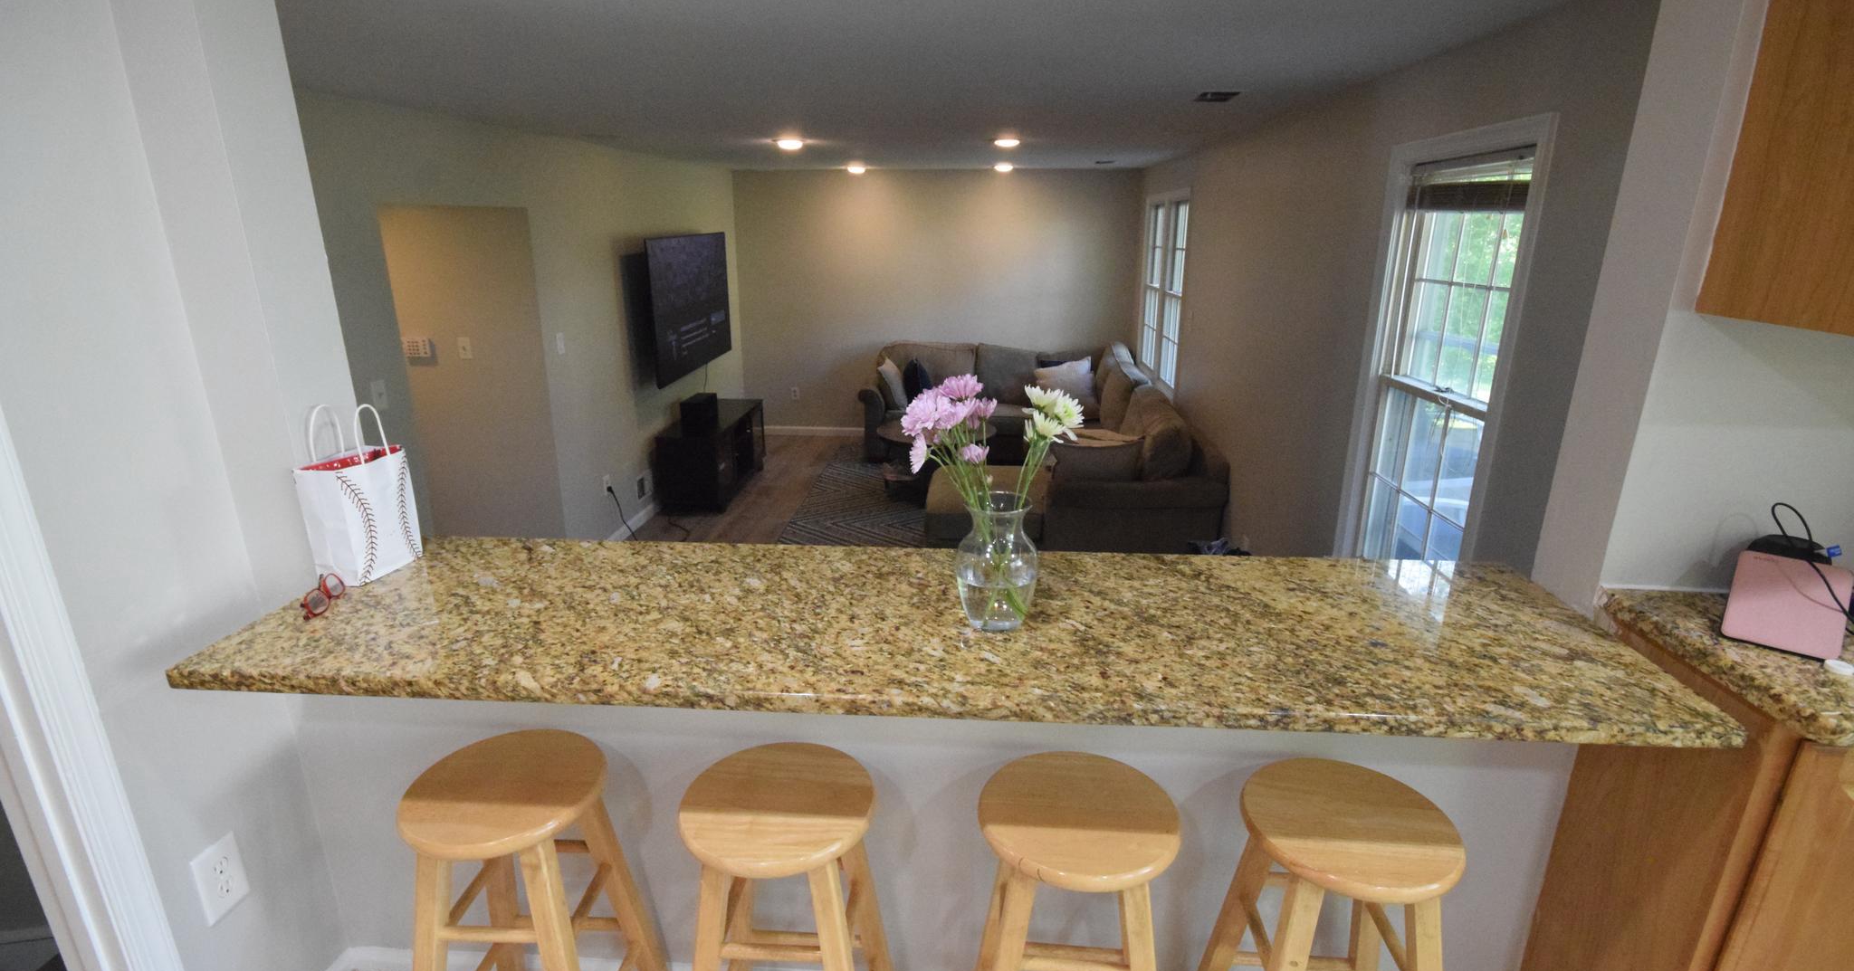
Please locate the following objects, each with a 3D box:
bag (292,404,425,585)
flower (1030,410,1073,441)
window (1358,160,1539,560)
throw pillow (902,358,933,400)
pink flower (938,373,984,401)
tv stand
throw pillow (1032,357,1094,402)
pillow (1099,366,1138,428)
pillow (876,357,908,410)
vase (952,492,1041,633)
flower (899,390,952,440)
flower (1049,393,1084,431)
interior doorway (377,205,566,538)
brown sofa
[{"bbox_3d":[-1.100,0.007,1.595,0.084,0.334,0.158,3,17,9],"label":"bag"},{"bbox_3d":[0.198,-0.096,1.315,0.068,0.049,0.064,1,17,4],"label":"flower"},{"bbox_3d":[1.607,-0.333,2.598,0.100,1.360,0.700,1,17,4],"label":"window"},{"bbox_3d":[-0.083,-0.897,7.291,0.170,0.440,0.420,14,24,43],"label":"throw pillow"},{"bbox_3d":[0.055,-0.157,1.323,0.072,0.050,0.070,1,17,4],"label":"pink flower"},{"bbox_3d":[-1.625,-0.241,6.343,0.445,0.558,1.206,1,17,4],"label":"tv stand"},{"bbox_3d":[1.197,-0.874,7.203,0.520,0.430,0.180,3,-3,15],"label":"throw pillow"},{"bbox_3d":[1.410,-0.654,6.118,0.168,0.464,0.494,15,18,0],"label":"pillow"},{"bbox_3d":[-0.311,-0.890,7.226,0.150,0.440,0.440,-15,17,29],"label":"pillow"},{"bbox_3d":[0.117,0.131,1.391,0.138,0.214,0.138,1,17,4],"label":"vase"},{"bbox_3d":[0.000,-0.114,1.320,0.085,0.065,0.080,-12,30,8],"label":"flower"},{"bbox_3d":[0.221,-0.116,1.307,0.059,0.059,0.044,-7,18,-21],"label":"flower"},{"bbox_3d":[-2.139,-0.279,3.978,0.120,2.026,1.058,1,17,4],"label":"interior doorway"},{"bbox_3d":[0.568,-0.419,6.311,2.400,0.990,3.600,1,17,4],"label":"brown sofa"}]

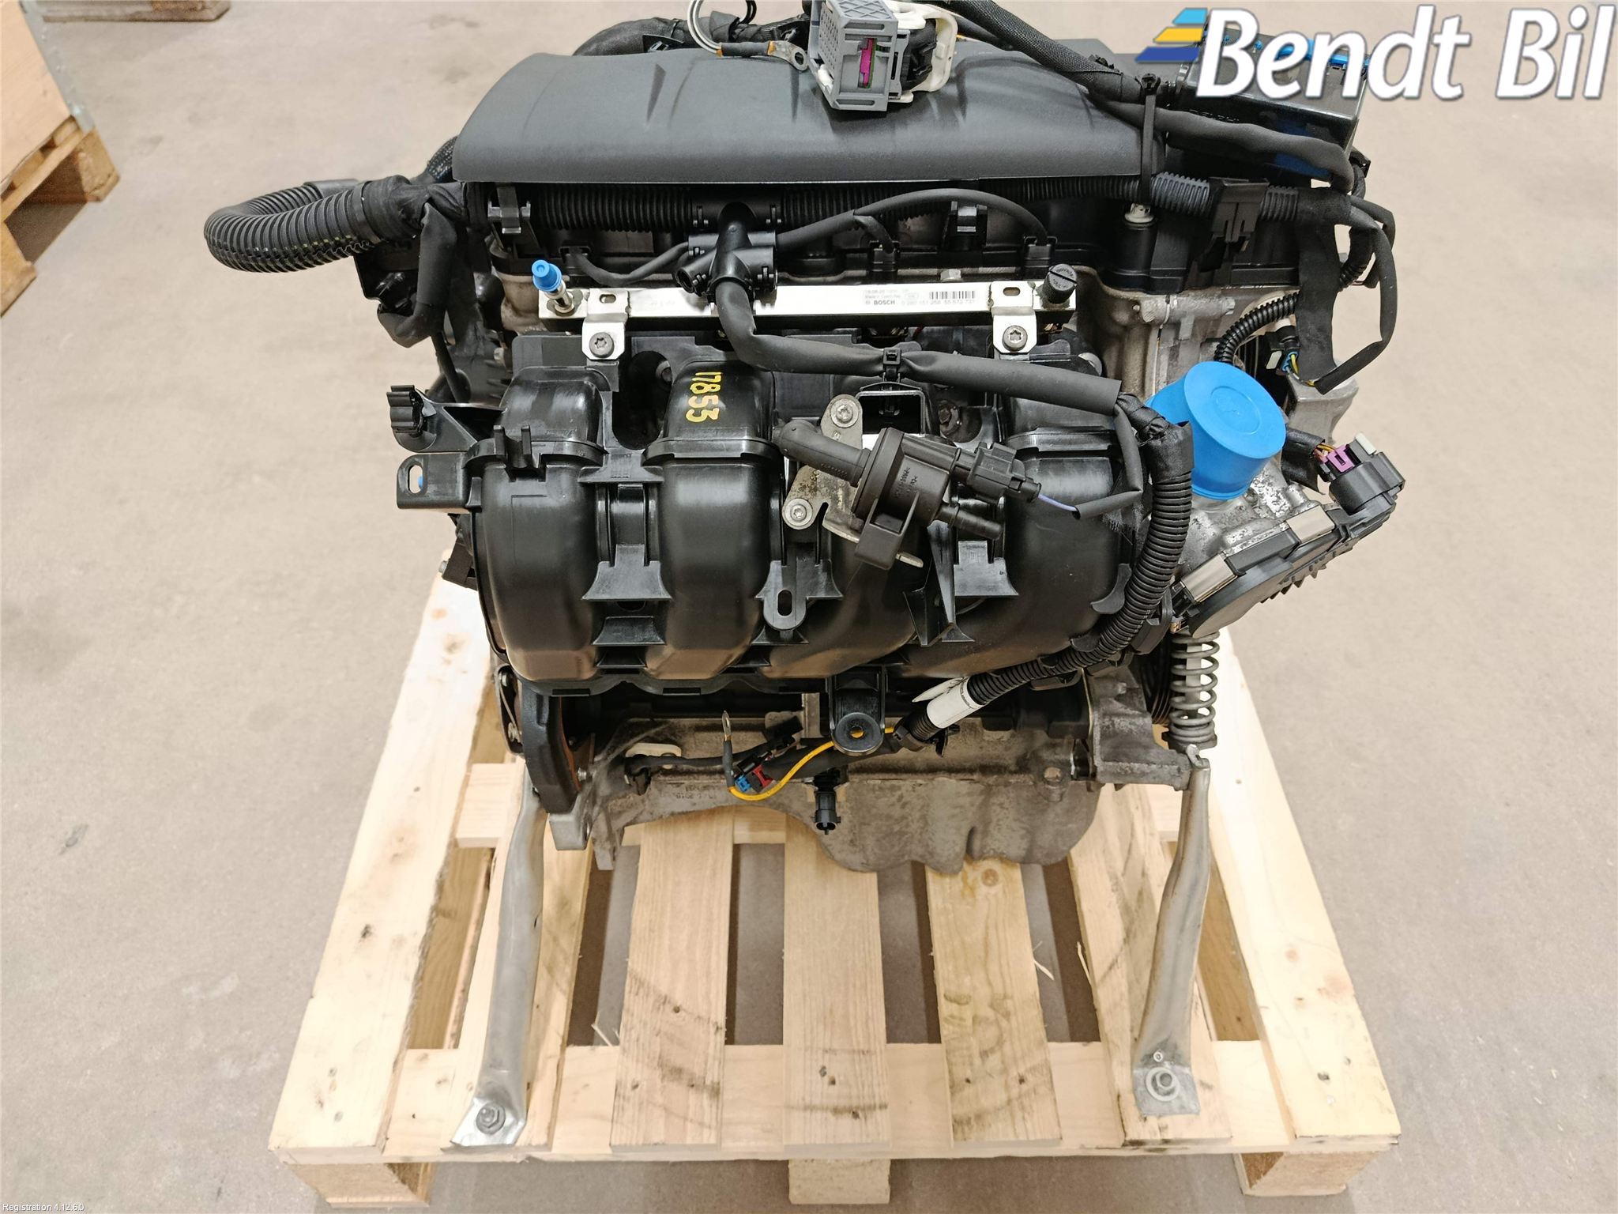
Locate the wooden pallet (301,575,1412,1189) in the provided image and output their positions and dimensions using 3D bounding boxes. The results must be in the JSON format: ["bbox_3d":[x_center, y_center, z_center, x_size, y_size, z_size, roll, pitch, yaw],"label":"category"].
[{"bbox_3d":[0.016,0.205,1.048,0.800,0.150,0.600,-1,48,0],"label":"wooden pallet"}]

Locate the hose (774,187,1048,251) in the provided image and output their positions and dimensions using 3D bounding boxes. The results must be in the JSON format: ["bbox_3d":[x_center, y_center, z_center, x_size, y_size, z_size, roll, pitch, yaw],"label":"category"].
[{"bbox_3d":[0.051,-0.188,0.558,0.144,0.033,0.033,-1,46,1],"label":"hose"}]

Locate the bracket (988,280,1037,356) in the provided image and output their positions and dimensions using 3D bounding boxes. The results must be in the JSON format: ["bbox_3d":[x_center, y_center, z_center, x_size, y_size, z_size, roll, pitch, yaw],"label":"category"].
[{"bbox_3d":[0.105,-0.149,0.577,0.022,0.010,0.042,-1,73,0],"label":"bracket"}]

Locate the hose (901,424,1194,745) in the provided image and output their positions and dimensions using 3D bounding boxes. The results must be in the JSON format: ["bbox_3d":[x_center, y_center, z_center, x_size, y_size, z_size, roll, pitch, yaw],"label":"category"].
[{"bbox_3d":[0.115,0.012,0.583,0.121,0.243,0.066,-1,46,1],"label":"hose"}]

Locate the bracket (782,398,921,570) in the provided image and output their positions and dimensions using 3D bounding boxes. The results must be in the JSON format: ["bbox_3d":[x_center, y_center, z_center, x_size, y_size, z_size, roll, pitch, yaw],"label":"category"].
[{"bbox_3d":[0.027,-0.057,0.481,0.064,0.023,0.063,19,83,3],"label":"bracket"}]

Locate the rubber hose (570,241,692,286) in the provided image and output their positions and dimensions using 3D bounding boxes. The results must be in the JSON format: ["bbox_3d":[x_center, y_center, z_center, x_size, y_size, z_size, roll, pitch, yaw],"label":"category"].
[{"bbox_3d":[-0.088,-0.172,0.553,0.066,0.018,0.028,-1,46,1],"label":"rubber hose"}]

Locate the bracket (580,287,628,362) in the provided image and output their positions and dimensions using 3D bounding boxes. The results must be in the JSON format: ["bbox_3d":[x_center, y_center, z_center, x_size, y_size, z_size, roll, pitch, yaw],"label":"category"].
[{"bbox_3d":[-0.105,-0.145,0.577,0.022,0.010,0.042,-1,73,0],"label":"bracket"}]

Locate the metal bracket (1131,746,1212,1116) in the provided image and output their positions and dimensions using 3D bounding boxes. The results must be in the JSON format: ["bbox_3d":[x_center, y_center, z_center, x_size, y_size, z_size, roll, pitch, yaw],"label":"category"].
[{"bbox_3d":[0.262,0.231,0.790,0.047,0.275,0.041,0,16,0],"label":"metal bracket"}]

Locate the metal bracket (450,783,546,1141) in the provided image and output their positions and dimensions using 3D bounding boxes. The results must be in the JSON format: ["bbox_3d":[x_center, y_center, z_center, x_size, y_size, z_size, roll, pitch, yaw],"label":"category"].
[{"bbox_3d":[-0.215,0.244,0.803,0.044,0.273,0.038,5,3,0],"label":"metal bracket"}]

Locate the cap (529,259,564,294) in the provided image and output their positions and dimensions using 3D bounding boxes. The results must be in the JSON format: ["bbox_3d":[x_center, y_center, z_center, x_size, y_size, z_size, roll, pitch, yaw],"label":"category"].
[{"bbox_3d":[-0.119,-0.151,0.511,0.013,0.015,0.013,-2,80,6],"label":"cap"}]

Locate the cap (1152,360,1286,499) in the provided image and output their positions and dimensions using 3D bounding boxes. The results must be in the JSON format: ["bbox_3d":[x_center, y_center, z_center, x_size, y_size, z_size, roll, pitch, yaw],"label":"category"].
[{"bbox_3d":[0.217,-0.095,0.599,0.066,0.034,0.066,12,57,-14],"label":"cap"}]

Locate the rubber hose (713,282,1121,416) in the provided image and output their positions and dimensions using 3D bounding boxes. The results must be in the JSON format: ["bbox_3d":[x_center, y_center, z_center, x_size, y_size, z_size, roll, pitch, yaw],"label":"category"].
[{"bbox_3d":[0.050,-0.132,0.550,0.201,0.045,0.083,-1,48,0],"label":"rubber hose"}]

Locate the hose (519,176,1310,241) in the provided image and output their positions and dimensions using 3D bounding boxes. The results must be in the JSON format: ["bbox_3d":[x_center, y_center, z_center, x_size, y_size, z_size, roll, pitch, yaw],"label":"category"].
[{"bbox_3d":[0.054,-0.211,0.586,0.402,0.036,0.050,-1,46,1],"label":"hose"}]

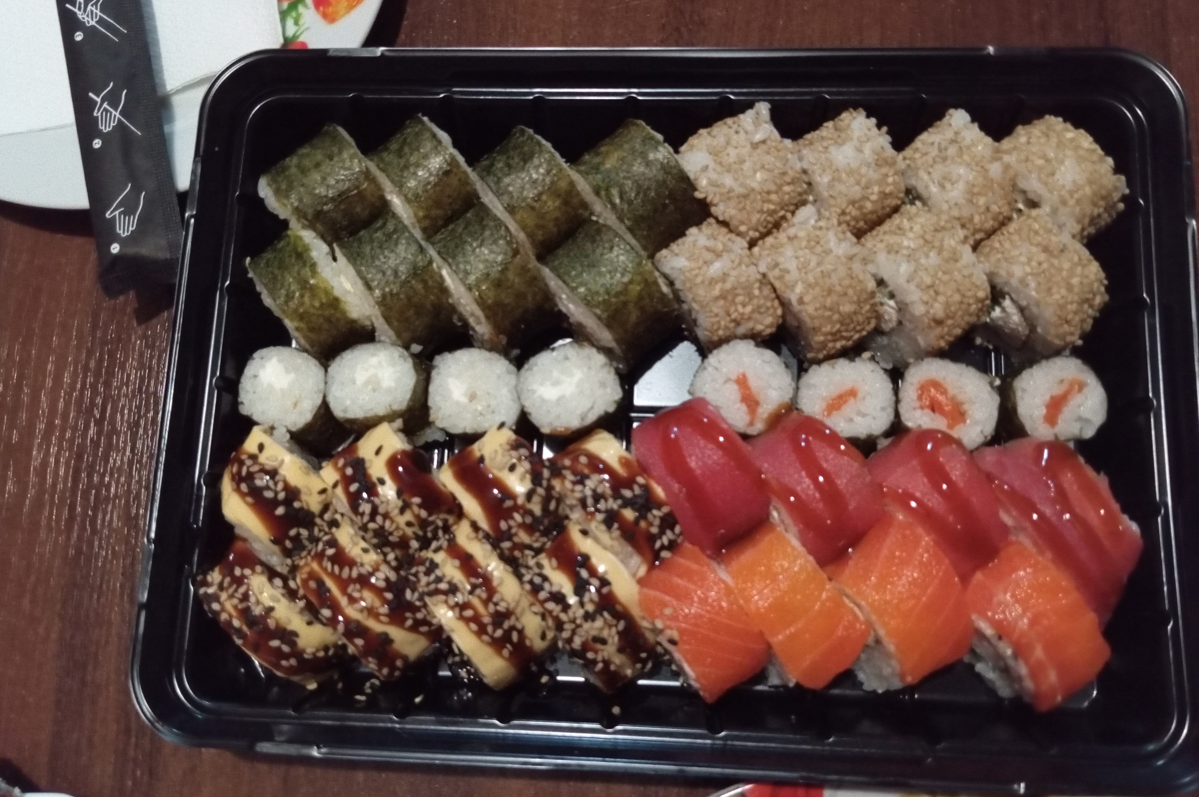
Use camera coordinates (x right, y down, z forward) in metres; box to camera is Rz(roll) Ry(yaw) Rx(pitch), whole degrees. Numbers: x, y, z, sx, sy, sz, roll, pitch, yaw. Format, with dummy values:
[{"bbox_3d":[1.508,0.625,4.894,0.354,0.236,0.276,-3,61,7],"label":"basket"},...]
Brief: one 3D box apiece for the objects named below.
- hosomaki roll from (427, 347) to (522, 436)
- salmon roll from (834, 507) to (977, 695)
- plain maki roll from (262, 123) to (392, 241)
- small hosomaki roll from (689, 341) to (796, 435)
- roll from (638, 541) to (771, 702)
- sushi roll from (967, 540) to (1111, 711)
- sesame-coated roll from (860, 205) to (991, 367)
[{"bbox_3d":[-0.038,0.000,0.306,0.026,0.026,0.027,2,79,5],"label":"hosomaki roll"},{"bbox_3d":[0.096,0.064,0.310,0.026,0.039,0.045,-31,78,-2],"label":"salmon roll"},{"bbox_3d":[-0.089,-0.069,0.322,0.027,0.030,0.031,-35,79,-3],"label":"plain maki roll"},{"bbox_3d":[0.043,-0.001,0.300,0.029,0.026,0.030,-1,79,4],"label":"small hosomaki roll"},{"bbox_3d":[0.031,0.065,0.287,0.023,0.038,0.041,-32,79,-3],"label":"roll"},{"bbox_3d":[0.124,0.066,0.278,0.025,0.033,0.036,-40,79,-4],"label":"sushi roll"},{"bbox_3d":[0.102,-0.037,0.301,0.030,0.038,0.041,-28,79,-2],"label":"sesame-coated roll"}]

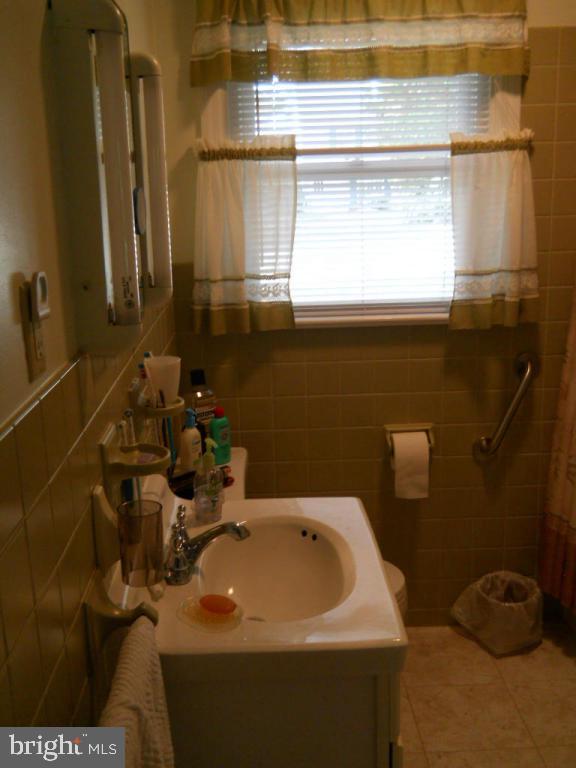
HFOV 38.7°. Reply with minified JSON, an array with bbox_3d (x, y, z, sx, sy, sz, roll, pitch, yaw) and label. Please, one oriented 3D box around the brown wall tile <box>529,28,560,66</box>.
[{"bbox_3d":[0.747,-0.988,2.410,0.107,0.109,0.010,-2,14,-2],"label":"brown wall tile"}]

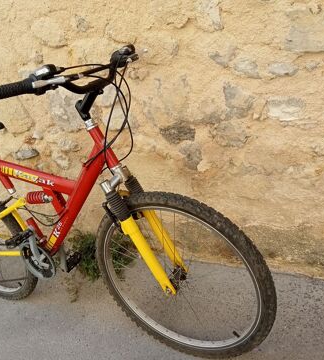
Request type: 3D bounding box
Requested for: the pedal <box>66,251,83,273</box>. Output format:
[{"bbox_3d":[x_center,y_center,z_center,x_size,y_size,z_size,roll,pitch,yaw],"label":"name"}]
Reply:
[{"bbox_3d":[-0.424,0.383,1.849,0.027,0.077,0.083,29,38,16],"label":"pedal"}]

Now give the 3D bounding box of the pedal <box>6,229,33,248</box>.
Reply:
[{"bbox_3d":[-0.540,0.220,1.468,0.076,0.027,0.084,-21,13,39],"label":"pedal"}]

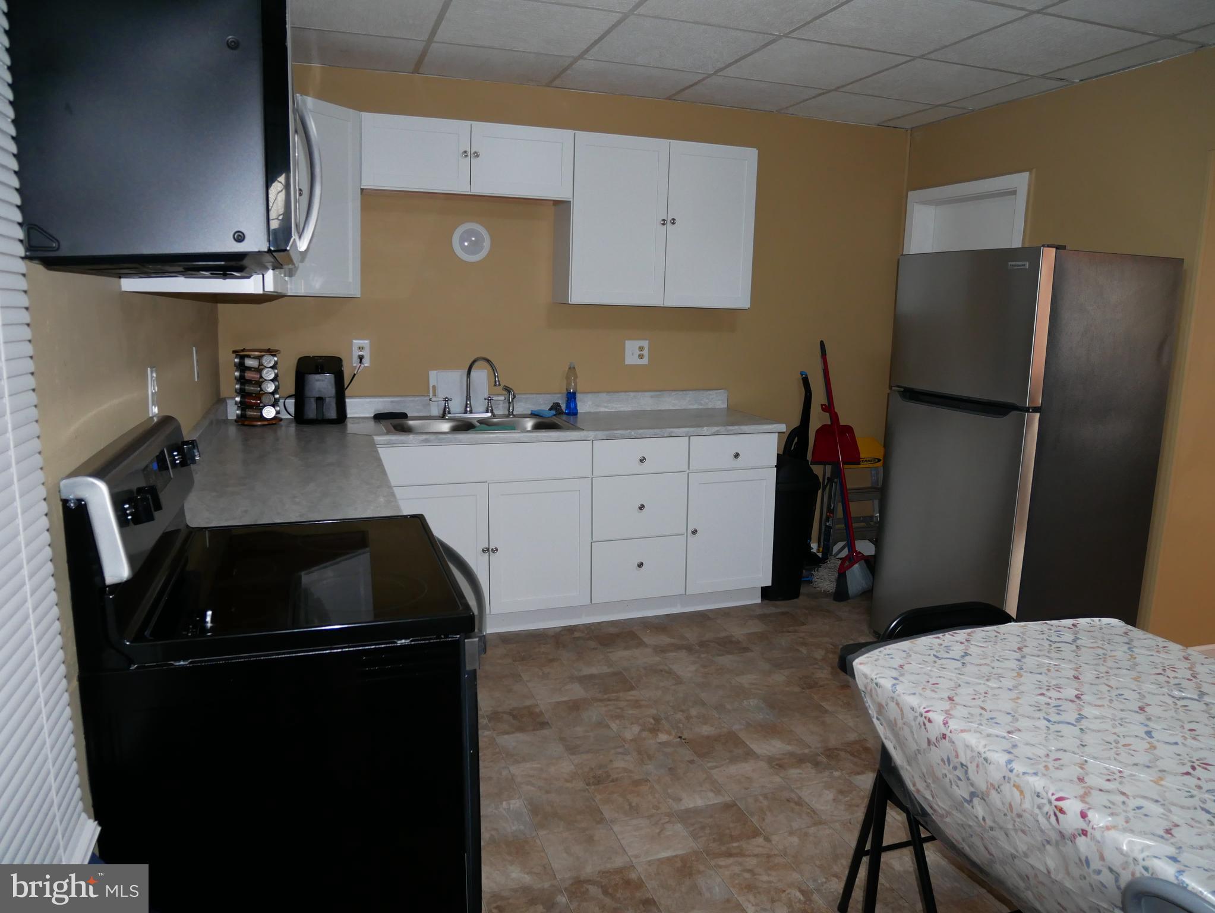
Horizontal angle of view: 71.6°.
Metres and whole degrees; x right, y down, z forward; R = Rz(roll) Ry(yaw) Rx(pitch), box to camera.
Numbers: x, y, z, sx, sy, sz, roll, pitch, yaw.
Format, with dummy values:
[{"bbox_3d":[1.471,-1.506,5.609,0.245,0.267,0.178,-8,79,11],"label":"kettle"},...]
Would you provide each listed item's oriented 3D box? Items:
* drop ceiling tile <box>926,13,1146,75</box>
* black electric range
[{"bbox_3d":[1.630,-1.561,3.196,0.609,0.018,0.596,-2,11,-19],"label":"drop ceiling tile"},{"bbox_3d":[-0.625,0.540,1.821,0.702,1.191,0.755,-2,11,-19],"label":"black electric range"}]

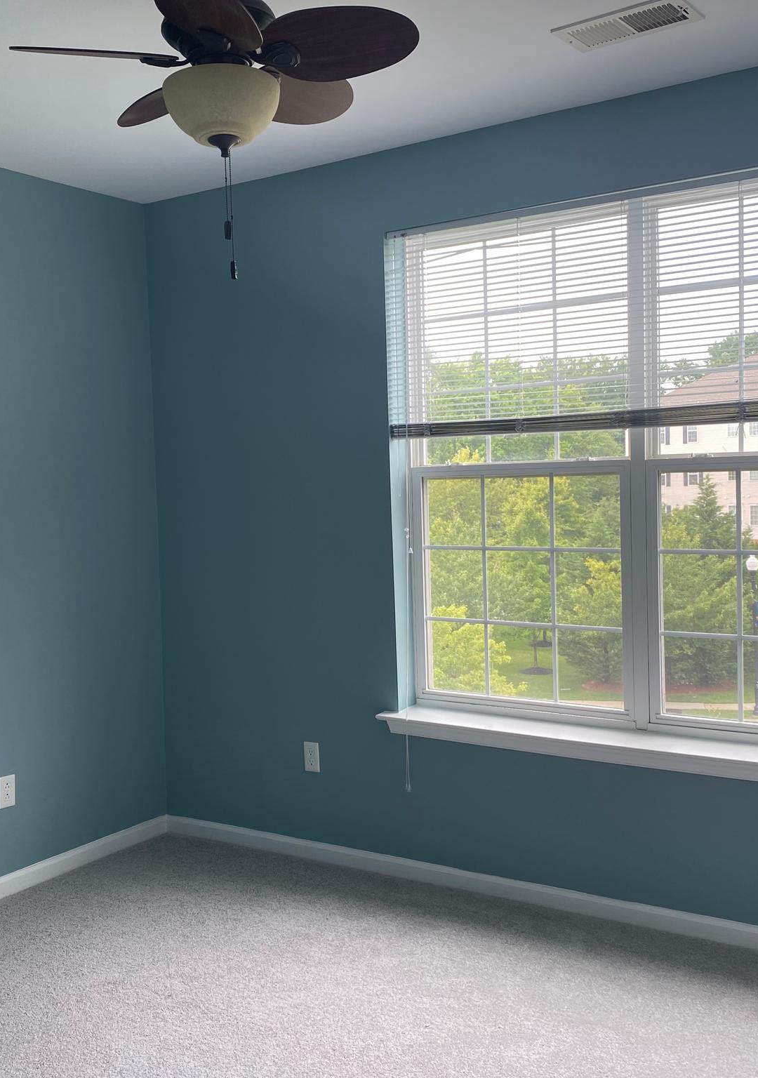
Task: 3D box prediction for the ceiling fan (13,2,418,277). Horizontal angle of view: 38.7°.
[{"bbox_3d":[-0.359,-0.969,2.504,0.920,0.723,0.920,1,4,33],"label":"ceiling fan"}]

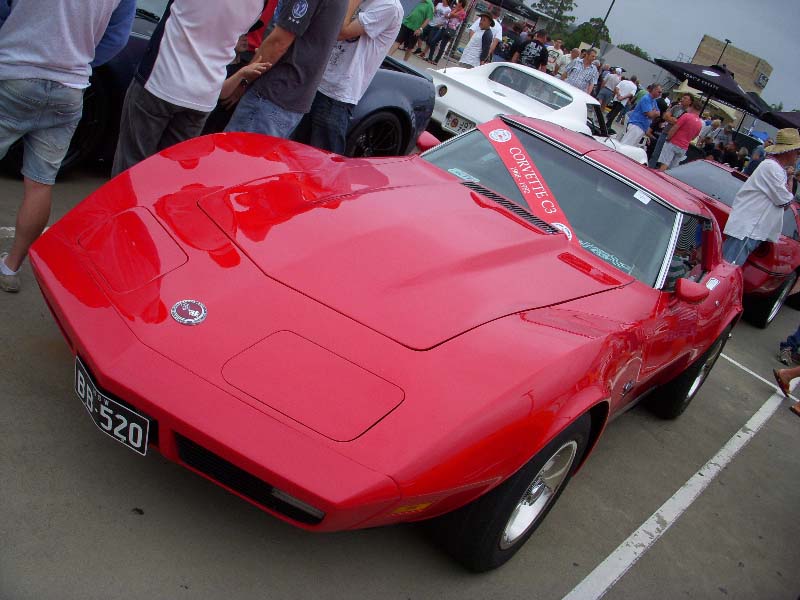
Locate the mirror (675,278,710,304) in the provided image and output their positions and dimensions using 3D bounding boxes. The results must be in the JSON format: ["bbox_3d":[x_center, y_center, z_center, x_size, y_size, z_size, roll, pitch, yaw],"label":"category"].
[{"bbox_3d":[1.266,-0.037,3.800,0.160,0.095,0.115,32,20,25],"label":"mirror"}]

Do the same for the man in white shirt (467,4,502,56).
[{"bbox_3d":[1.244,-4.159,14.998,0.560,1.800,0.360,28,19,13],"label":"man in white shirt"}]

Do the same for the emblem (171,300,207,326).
[{"bbox_3d":[-0.560,0.035,2.325,0.095,0.012,0.095,32,41,25],"label":"emblem"}]

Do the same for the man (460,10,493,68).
[{"bbox_3d":[1.046,-3.808,14.288,0.540,1.770,0.360,35,22,31],"label":"man"}]

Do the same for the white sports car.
[{"bbox_3d":[1.817,-2.128,10.992,1.760,1.210,4.630,32,20,24],"label":"white sports car"}]

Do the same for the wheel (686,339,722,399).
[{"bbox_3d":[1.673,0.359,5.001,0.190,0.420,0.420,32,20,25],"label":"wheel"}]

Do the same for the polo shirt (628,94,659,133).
[{"bbox_3d":[4.083,-3.128,14.728,0.370,0.660,0.500,34,21,28],"label":"polo shirt"}]

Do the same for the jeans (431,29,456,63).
[{"bbox_3d":[1.117,-6.534,22.546,0.400,0.980,0.320,32,20,25],"label":"jeans"}]

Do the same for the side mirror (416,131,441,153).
[{"bbox_3d":[0.167,-0.791,4.450,0.160,0.095,0.115,32,20,25],"label":"side mirror"}]

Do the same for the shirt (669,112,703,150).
[{"bbox_3d":[4.661,-2.746,14.312,0.510,0.660,0.330,14,21,-26],"label":"shirt"}]

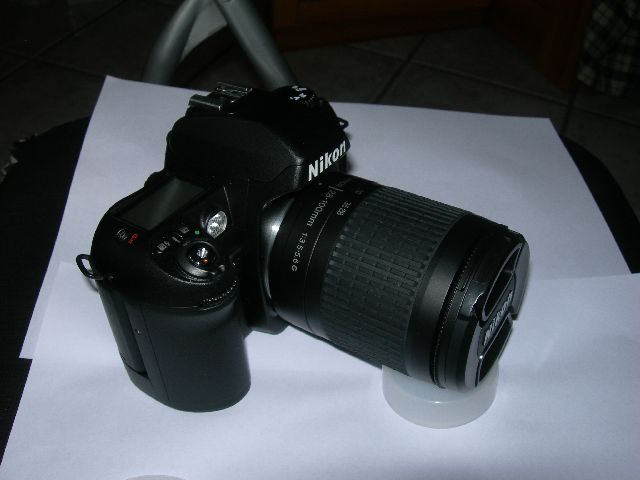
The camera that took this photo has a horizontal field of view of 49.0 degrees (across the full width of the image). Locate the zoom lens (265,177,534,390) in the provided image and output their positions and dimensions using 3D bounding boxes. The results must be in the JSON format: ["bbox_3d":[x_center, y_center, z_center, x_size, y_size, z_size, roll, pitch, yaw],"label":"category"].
[{"bbox_3d":[0.031,0.016,0.281,0.085,0.069,0.069,19,42,29],"label":"zoom lens"}]

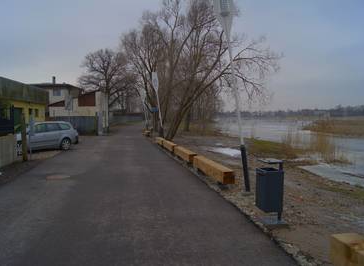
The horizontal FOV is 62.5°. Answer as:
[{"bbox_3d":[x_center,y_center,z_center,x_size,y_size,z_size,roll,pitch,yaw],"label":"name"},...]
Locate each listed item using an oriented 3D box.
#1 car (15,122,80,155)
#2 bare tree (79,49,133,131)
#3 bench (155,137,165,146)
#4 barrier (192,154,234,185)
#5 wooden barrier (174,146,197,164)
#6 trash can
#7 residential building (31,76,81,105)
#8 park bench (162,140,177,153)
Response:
[{"bbox_3d":[-7.100,0.202,14.340,1.780,1.490,4.500,1,4,22],"label":"car"},{"bbox_3d":[-7.180,-3.857,28.316,5.200,7.810,5.000,0,4,0],"label":"bare tree"},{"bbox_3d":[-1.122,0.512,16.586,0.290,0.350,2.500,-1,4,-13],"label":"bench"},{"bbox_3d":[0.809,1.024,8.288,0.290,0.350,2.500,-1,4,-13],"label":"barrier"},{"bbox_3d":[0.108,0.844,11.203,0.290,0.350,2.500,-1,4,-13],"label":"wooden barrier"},{"bbox_3d":[1.482,0.943,5.048,0.370,0.996,0.330,-1,4,-13],"label":"trash can"},{"bbox_3d":[-17.300,-3.731,39.345,7.500,6.200,8.000,-1,4,-9],"label":"residential building"},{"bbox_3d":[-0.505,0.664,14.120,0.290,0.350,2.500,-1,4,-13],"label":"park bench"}]

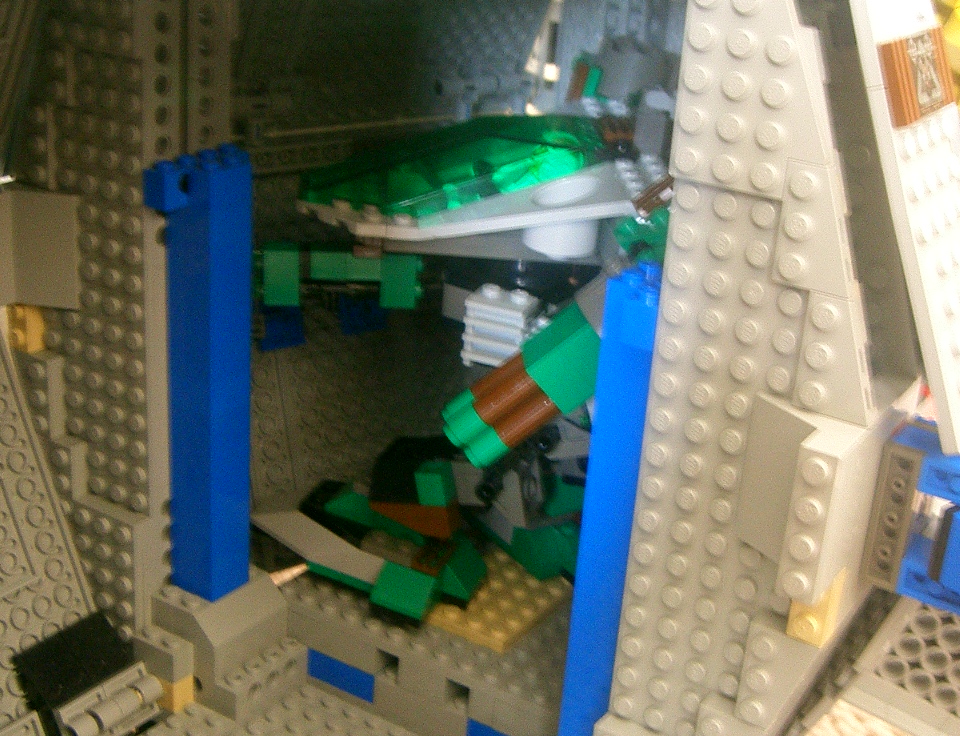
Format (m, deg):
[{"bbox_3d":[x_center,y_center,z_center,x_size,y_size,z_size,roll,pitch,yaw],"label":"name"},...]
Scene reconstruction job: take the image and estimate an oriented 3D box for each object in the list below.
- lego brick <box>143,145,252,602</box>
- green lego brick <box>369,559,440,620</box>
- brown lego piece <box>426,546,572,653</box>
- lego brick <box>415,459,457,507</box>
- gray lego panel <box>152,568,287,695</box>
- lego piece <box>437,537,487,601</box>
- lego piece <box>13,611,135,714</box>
[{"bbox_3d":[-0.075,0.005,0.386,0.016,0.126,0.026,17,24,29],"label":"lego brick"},{"bbox_3d":[-0.020,0.062,0.411,0.016,0.010,0.015,17,24,29],"label":"green lego brick"},{"bbox_3d":[0.005,0.067,0.426,0.032,0.005,0.046,17,24,29],"label":"brown lego piece"},{"bbox_3d":[-0.012,0.033,0.403,0.008,0.010,0.009,4,21,20],"label":"lego brick"},{"bbox_3d":[-0.074,0.072,0.413,0.024,0.019,0.032,17,24,29],"label":"gray lego panel"},{"bbox_3d":[-0.005,0.058,0.423,0.014,0.010,0.017,17,24,29],"label":"lego piece"},{"bbox_3d":[-0.112,0.080,0.396,0.005,0.019,0.035,-11,9,36],"label":"lego piece"}]

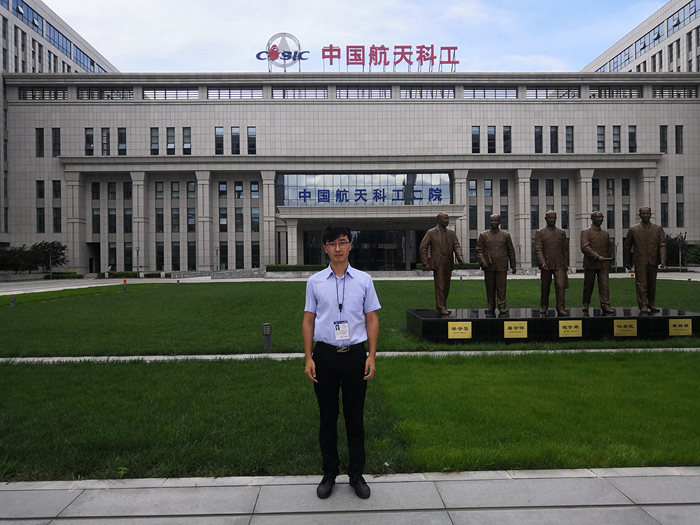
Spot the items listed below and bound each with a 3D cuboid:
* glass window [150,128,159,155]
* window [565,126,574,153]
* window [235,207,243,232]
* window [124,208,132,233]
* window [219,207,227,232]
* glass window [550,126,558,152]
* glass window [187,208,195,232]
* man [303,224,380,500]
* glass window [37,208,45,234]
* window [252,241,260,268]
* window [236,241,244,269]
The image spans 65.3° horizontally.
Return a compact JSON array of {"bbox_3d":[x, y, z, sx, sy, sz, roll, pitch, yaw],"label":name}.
[{"bbox_3d":[-24.921,-15.454,69.618,1.047,3.546,0.150,-1,0,-2],"label":"glass window"},{"bbox_3d":[28.673,-16.036,71.241,1.044,3.551,0.150,-1,0,-2],"label":"window"},{"bbox_3d":[-15.282,-5.891,75.238,1.152,3.459,0.200,-1,0,-1],"label":"window"},{"bbox_3d":[-28.911,-5.410,71.090,1.094,3.190,0.150,-1,0,-2],"label":"window"},{"bbox_3d":[-16.069,-5.390,69.328,1.000,3.086,0.150,-1,0,-2],"label":"window"},{"bbox_3d":[28.021,-16.792,74.905,1.067,3.926,0.200,-1,0,-1],"label":"glass window"},{"bbox_3d":[-20.761,-5.501,71.337,1.062,3.215,0.150,-1,0,-2],"label":"glass window"},{"bbox_3d":[-0.056,0.631,3.610,0.510,1.770,0.310,-1,0,-1],"label":"man"},{"bbox_3d":[-37.344,-5.043,66.029,0.910,3.000,0.150,-1,0,-2],"label":"glass window"},{"bbox_3d":[-12.395,-0.911,71.579,1.083,3.710,0.150,-1,0,-2],"label":"window"},{"bbox_3d":[-13.979,-0.877,69.388,1.000,3.507,0.150,-1,0,-2],"label":"window"}]

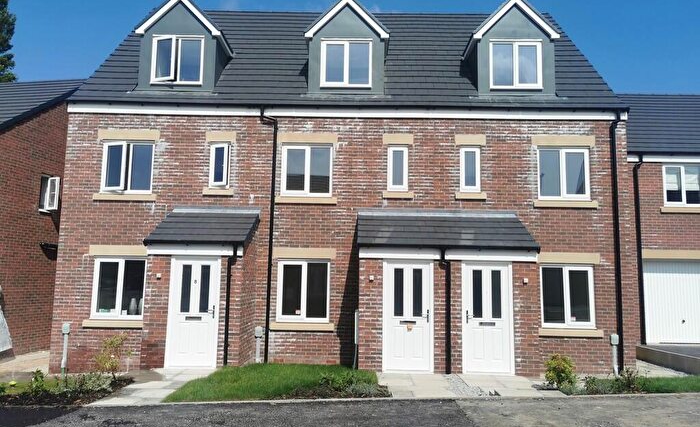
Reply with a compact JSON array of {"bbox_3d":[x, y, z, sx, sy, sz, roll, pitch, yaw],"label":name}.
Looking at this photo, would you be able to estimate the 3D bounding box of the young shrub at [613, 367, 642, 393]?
[{"bbox_3d":[4.332,2.607,8.524,0.420,0.390,0.420,1,-6,1],"label":"young shrub"}]

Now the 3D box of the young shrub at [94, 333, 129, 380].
[{"bbox_3d":[-4.074,2.444,9.323,0.560,0.790,0.520,1,-7,1],"label":"young shrub"}]

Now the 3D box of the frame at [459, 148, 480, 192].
[{"bbox_3d":[2.636,-0.965,11.975,0.443,1.023,0.075,1,-7,1],"label":"frame"}]

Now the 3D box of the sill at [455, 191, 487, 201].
[{"bbox_3d":[2.587,-0.366,11.740,0.660,0.154,0.150,1,-6,1],"label":"sill"}]

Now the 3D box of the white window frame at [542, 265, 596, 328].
[{"bbox_3d":[4.601,1.758,11.562,1.146,1.313,0.075,1,-6,1],"label":"white window frame"}]

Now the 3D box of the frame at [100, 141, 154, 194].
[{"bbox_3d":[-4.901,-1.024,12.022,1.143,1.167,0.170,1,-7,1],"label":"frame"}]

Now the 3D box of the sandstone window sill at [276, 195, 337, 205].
[{"bbox_3d":[-0.954,-0.279,11.883,1.344,0.144,0.150,1,-7,1],"label":"sandstone window sill"}]

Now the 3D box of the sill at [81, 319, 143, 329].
[{"bbox_3d":[-4.934,2.326,11.509,1.343,0.158,0.150,1,-6,1],"label":"sill"}]

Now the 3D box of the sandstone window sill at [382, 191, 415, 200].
[{"bbox_3d":[1.038,-0.391,11.757,0.656,0.154,0.150,1,-6,1],"label":"sandstone window sill"}]

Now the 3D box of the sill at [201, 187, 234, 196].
[{"bbox_3d":[-2.864,-0.470,11.958,0.690,0.140,0.140,1,-7,1],"label":"sill"}]

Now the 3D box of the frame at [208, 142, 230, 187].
[{"bbox_3d":[-2.864,-1.073,12.043,0.460,1.030,0.130,1,-7,1],"label":"frame"}]

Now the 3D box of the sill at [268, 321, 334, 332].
[{"bbox_3d":[-1.004,2.387,11.578,1.360,0.140,0.140,1,-7,1],"label":"sill"}]

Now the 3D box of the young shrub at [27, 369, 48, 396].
[{"bbox_3d":[-4.588,2.480,8.015,0.320,0.390,0.310,1,-7,1],"label":"young shrub"}]

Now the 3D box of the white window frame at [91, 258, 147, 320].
[{"bbox_3d":[-4.925,1.608,11.667,1.146,1.309,0.075,1,-6,1],"label":"white window frame"}]

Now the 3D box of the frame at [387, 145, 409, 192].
[{"bbox_3d":[1.048,-0.988,11.996,0.453,1.025,0.075,1,-7,1],"label":"frame"}]

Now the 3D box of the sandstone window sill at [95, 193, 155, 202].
[{"bbox_3d":[-4.832,-0.331,11.804,1.366,0.150,0.150,1,-6,1],"label":"sandstone window sill"}]

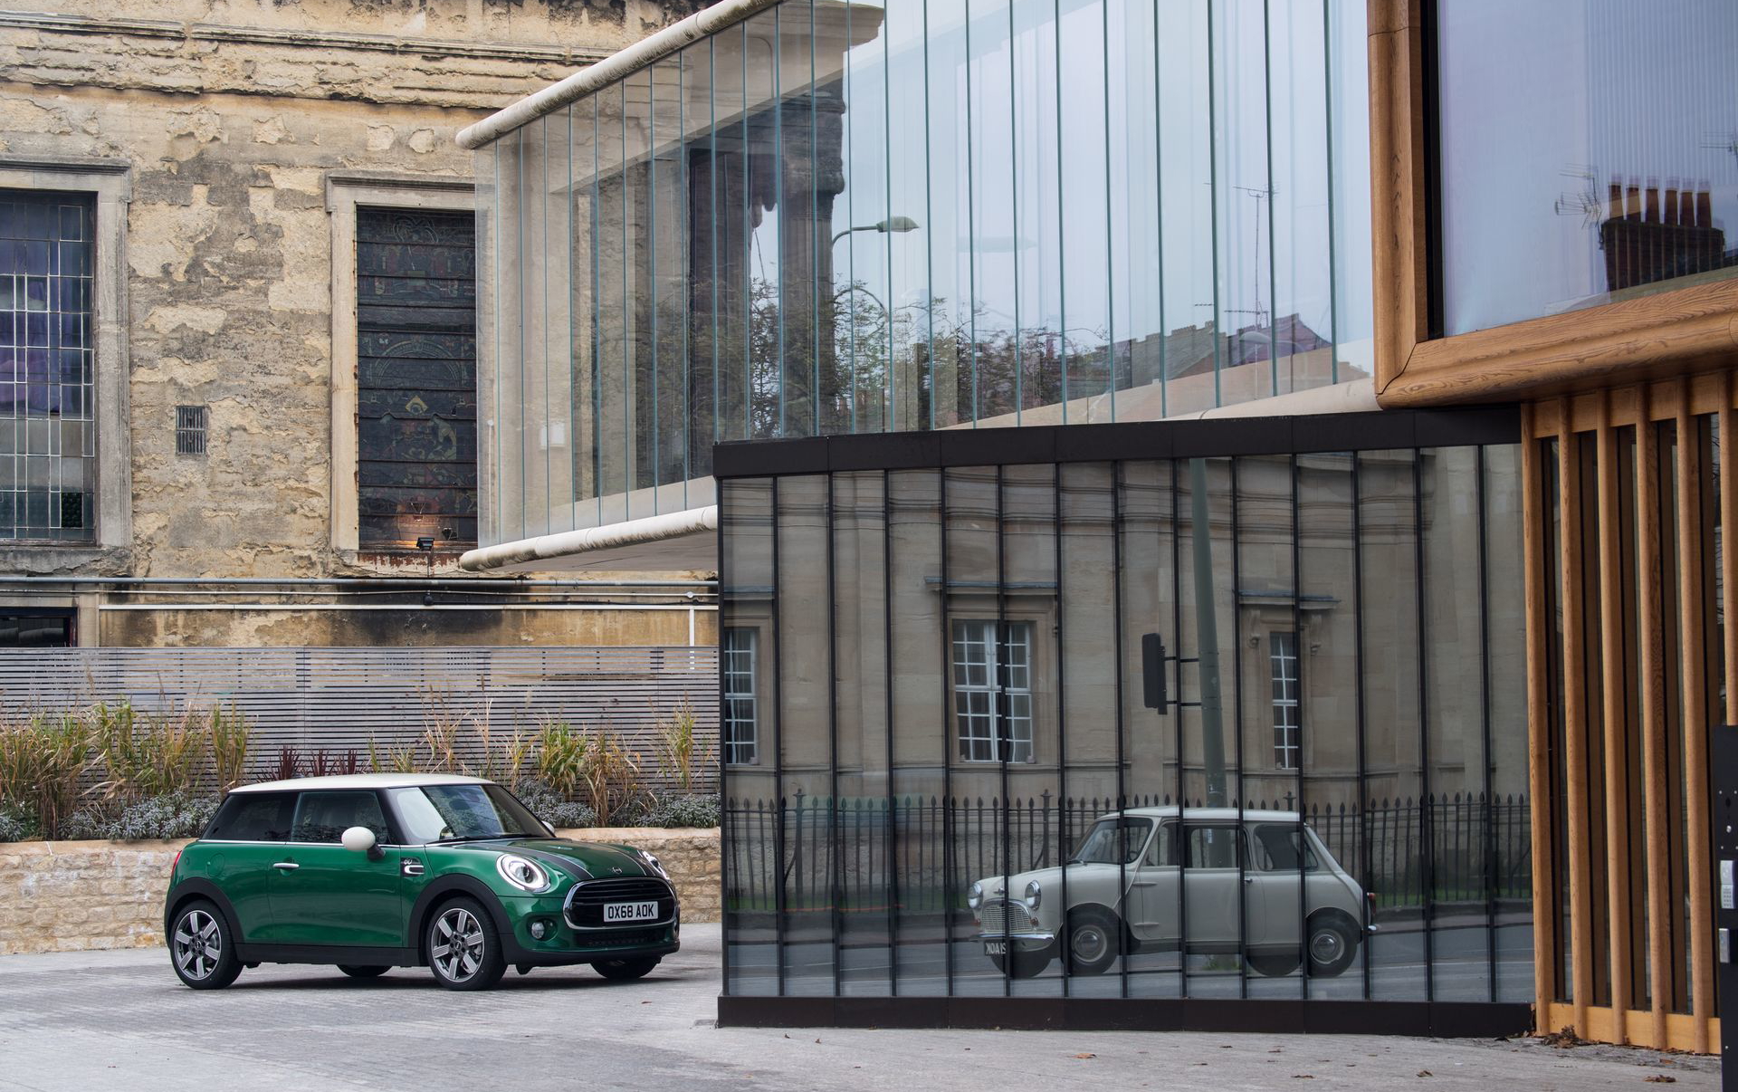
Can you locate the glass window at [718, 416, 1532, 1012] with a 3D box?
[{"bbox_3d":[1.261,0.918,20.021,4.378,3.072,0.200,-2,-4,22],"label":"glass window"}]

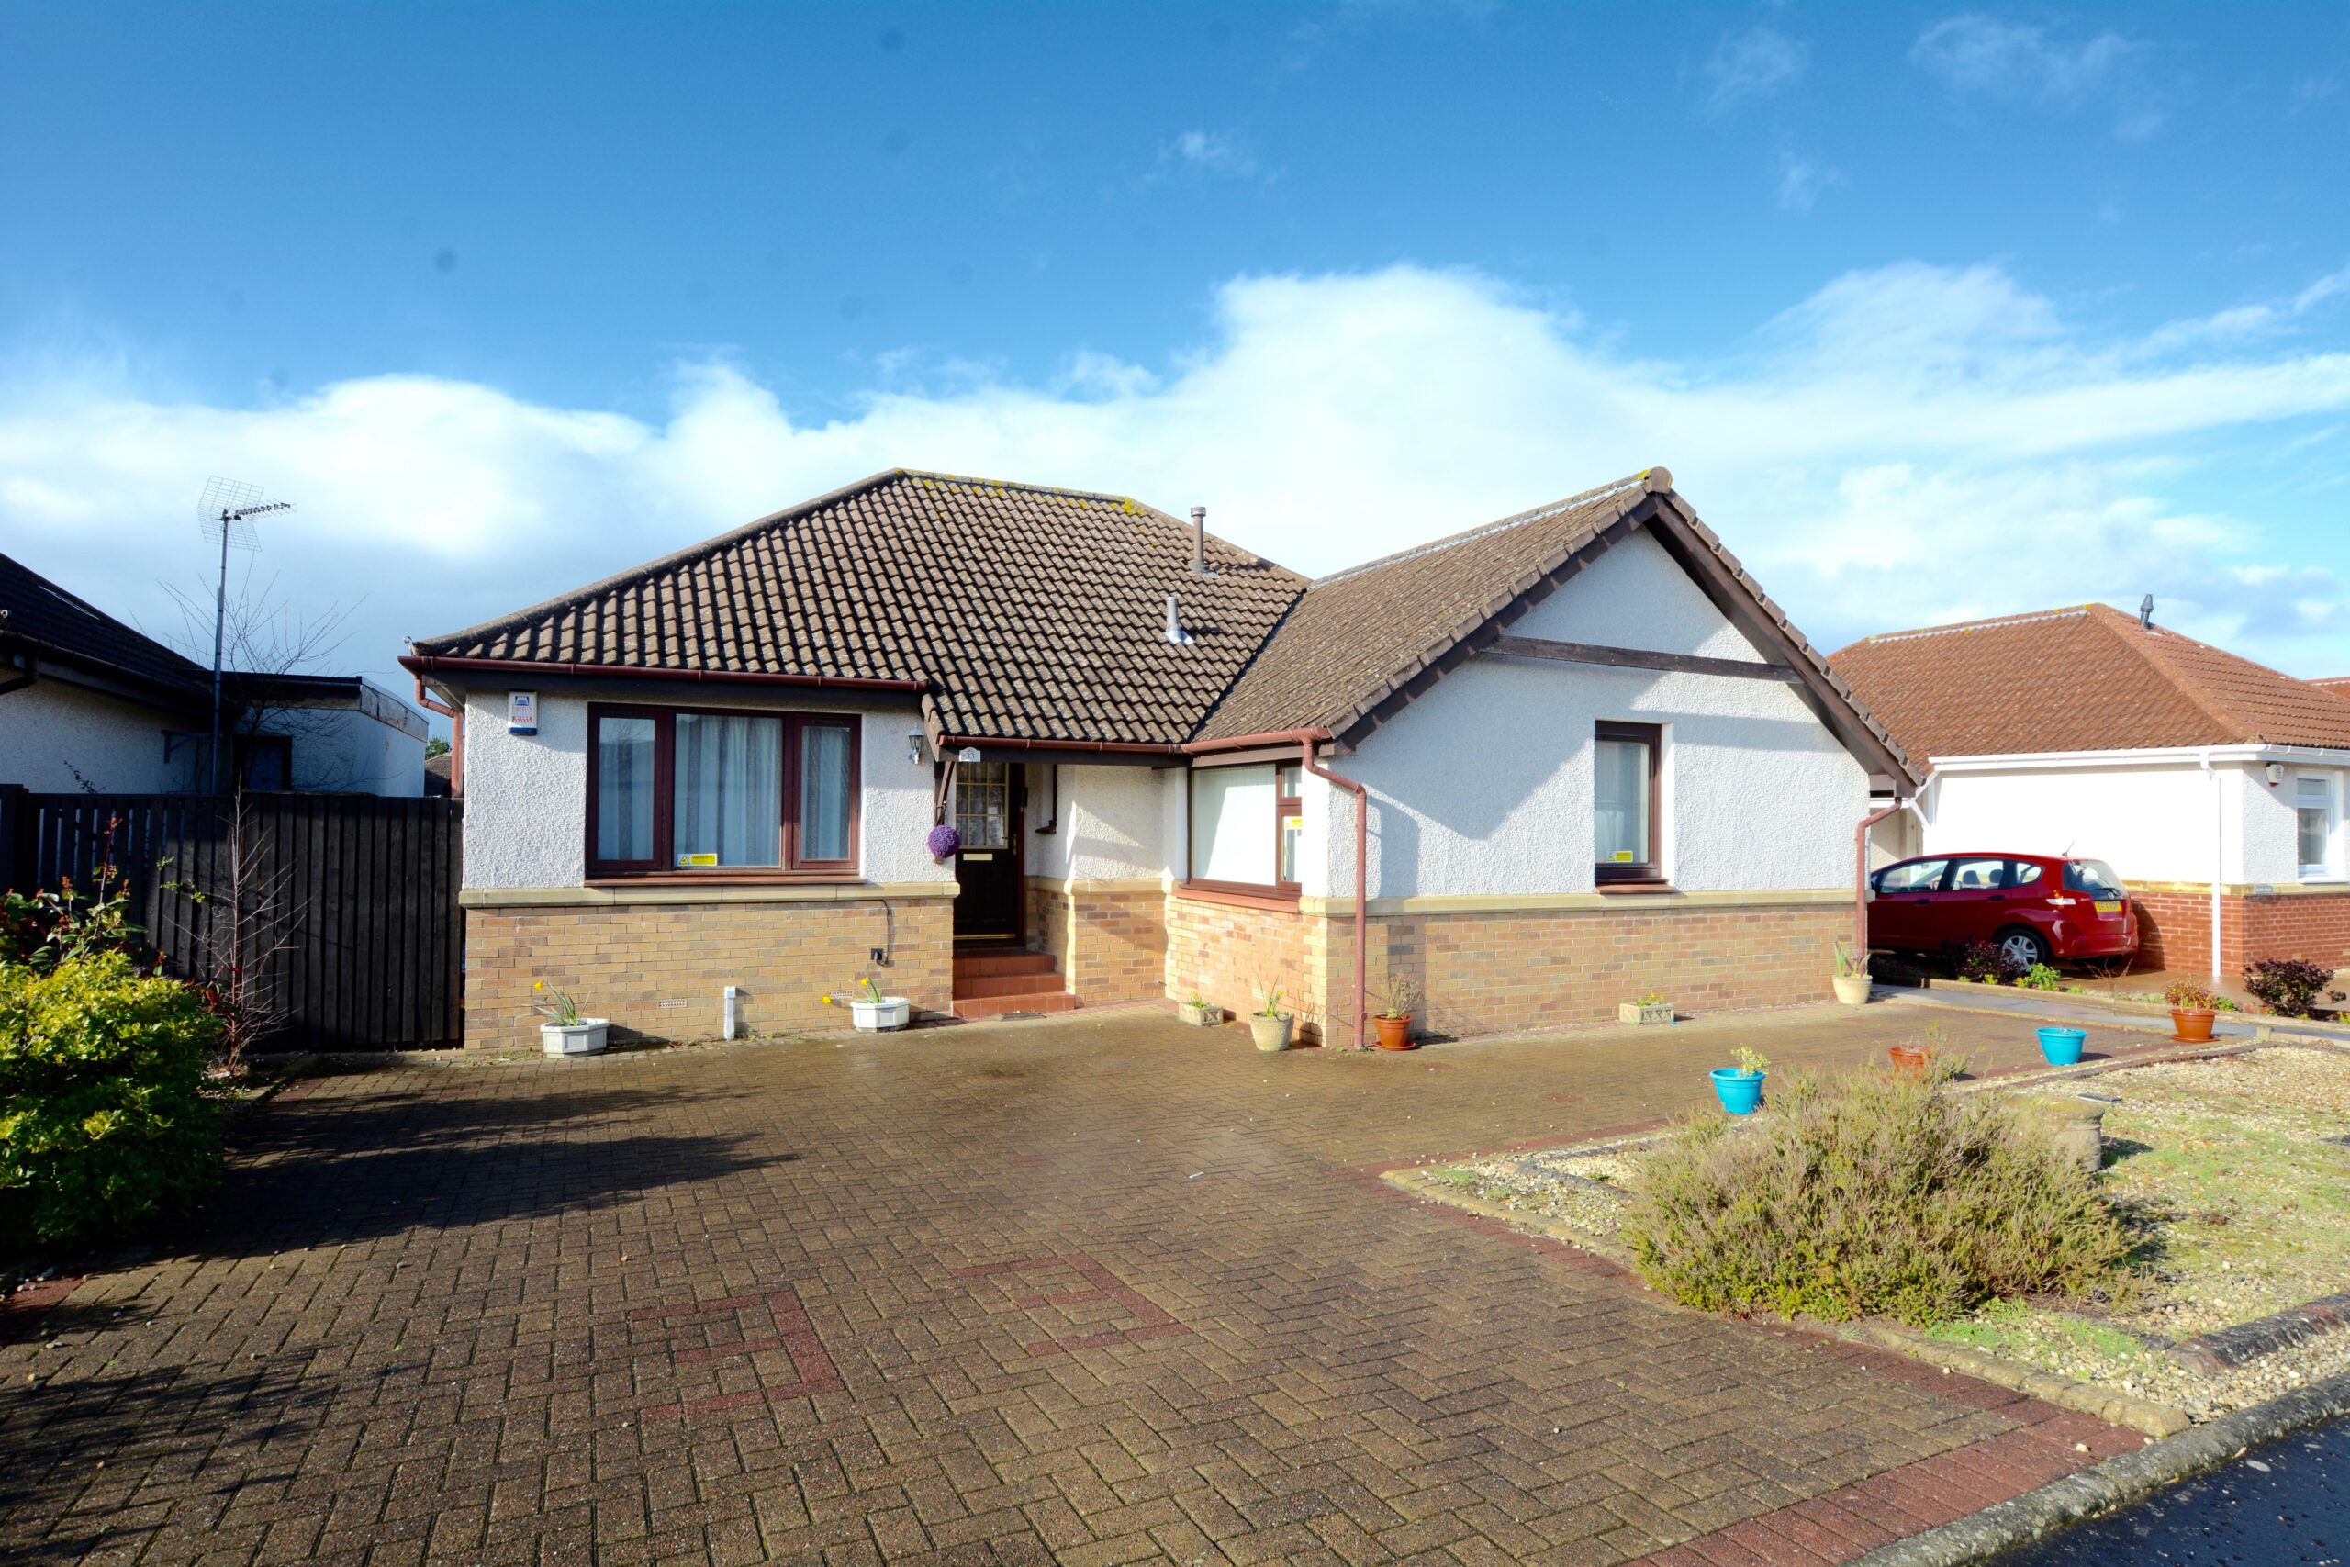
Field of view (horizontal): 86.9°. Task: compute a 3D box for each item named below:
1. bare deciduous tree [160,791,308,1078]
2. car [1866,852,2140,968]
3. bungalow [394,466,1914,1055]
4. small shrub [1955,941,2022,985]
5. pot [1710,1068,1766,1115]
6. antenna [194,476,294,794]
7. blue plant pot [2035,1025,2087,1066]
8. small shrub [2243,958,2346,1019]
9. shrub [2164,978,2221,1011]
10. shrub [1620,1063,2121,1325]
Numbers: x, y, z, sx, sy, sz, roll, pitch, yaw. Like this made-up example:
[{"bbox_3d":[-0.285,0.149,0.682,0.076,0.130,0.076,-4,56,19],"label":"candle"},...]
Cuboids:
[{"bbox_3d":[-6.439,0.996,8.470,0.880,1.980,0.880,1,-2,-25],"label":"bare deciduous tree"},{"bbox_3d":[10.840,1.708,17.100,1.695,1.525,3.900,1,-2,-23],"label":"car"},{"bbox_3d":[-0.987,-0.756,13.852,12.300,5.750,10.800,1,-2,-25],"label":"bungalow"},{"bbox_3d":[8.545,1.885,13.000,0.650,0.500,0.650,1,-2,-25],"label":"small shrub"},{"bbox_3d":[3.146,1.706,6.913,0.285,0.222,0.285,1,-1,0],"label":"pot"},{"bbox_3d":[-8.280,-1.150,11.200,1.150,3.300,0.500,0,-2,29],"label":"antenna"},{"bbox_3d":[5.971,1.769,8.343,0.285,0.225,0.285,1,-1,0],"label":"blue plant pot"},{"bbox_3d":[9.459,1.740,10.500,0.700,0.530,0.700,1,-2,-25],"label":"small shrub"},{"bbox_3d":[7.693,1.589,9.380,0.360,0.260,0.360,1,-2,-25],"label":"shrub"},{"bbox_3d":[2.464,1.350,4.509,1.620,0.660,1.550,1,-2,-25],"label":"shrub"}]

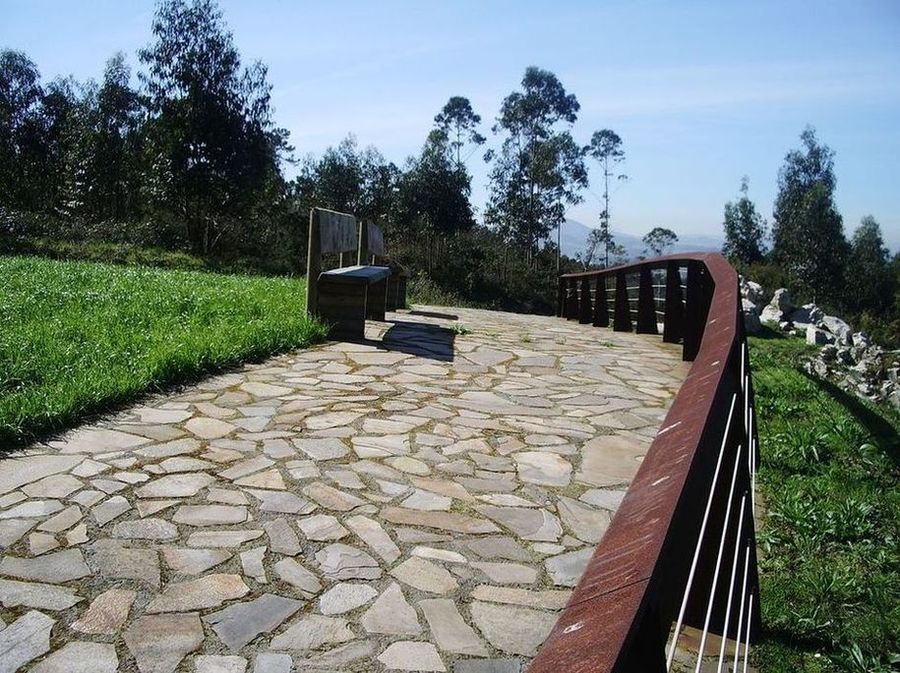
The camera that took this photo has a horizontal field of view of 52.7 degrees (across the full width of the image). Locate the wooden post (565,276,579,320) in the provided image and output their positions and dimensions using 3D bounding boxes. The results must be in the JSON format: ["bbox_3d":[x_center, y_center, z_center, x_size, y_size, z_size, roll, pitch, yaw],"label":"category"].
[{"bbox_3d":[2.587,-0.803,19.200,0.240,0.910,0.120,1,6,2],"label":"wooden post"}]

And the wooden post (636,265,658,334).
[{"bbox_3d":[2.570,-0.474,11.800,0.240,0.910,0.120,1,6,2],"label":"wooden post"}]

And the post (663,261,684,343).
[{"bbox_3d":[2.524,-0.380,10.150,0.240,0.910,0.120,2,6,6],"label":"post"}]

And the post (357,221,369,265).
[{"bbox_3d":[-0.895,-0.726,9.300,0.090,0.900,0.100,1,6,0],"label":"post"}]

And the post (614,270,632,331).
[{"bbox_3d":[2.596,-0.524,13.600,0.240,0.910,0.120,1,6,2],"label":"post"}]

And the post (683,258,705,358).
[{"bbox_3d":[2.296,-0.237,8.450,0.240,0.910,0.120,2,6,11],"label":"post"}]

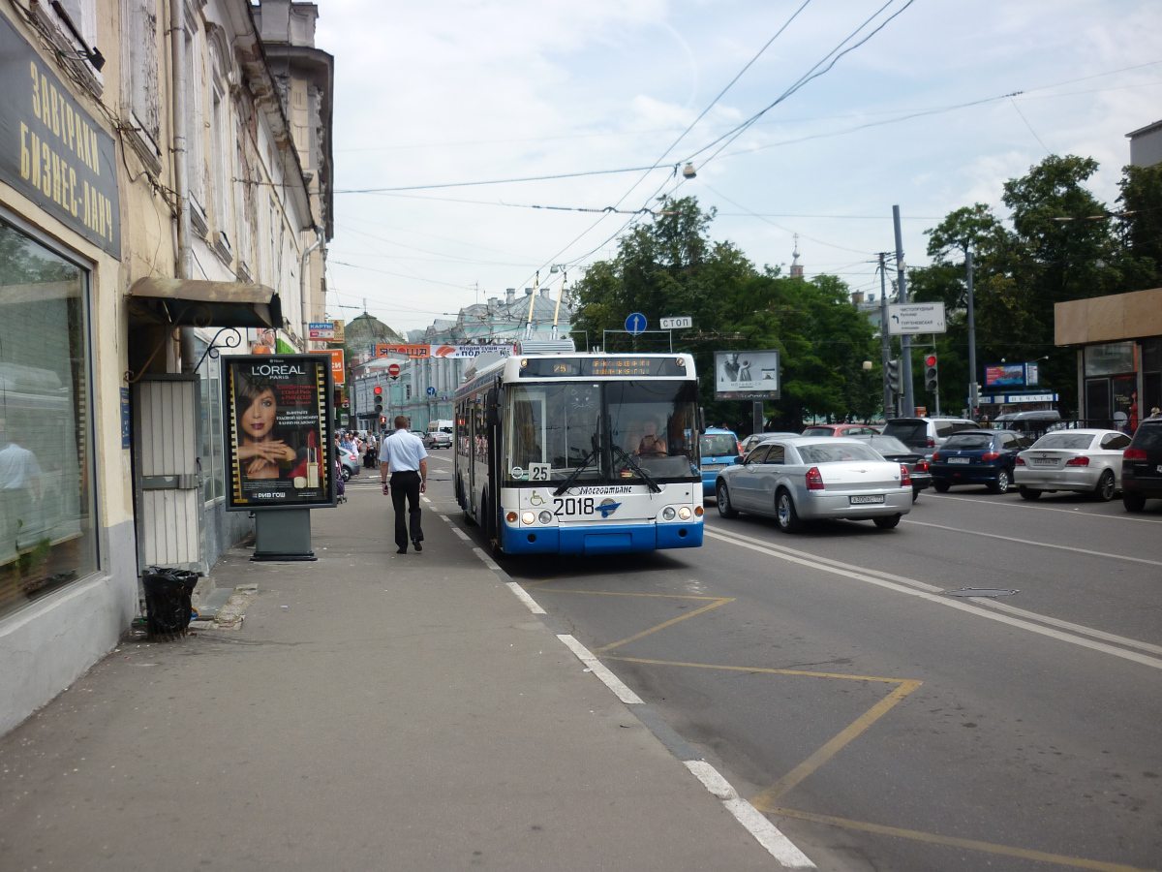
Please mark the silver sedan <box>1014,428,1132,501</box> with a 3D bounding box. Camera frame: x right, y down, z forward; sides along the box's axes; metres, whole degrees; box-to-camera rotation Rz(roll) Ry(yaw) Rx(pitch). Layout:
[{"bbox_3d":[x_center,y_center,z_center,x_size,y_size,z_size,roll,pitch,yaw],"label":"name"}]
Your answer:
[{"bbox_3d":[10.660,0.595,23.550,1.750,1.420,4.350,-1,1,40],"label":"silver sedan"}]

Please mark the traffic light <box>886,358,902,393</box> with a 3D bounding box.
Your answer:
[{"bbox_3d":[10.390,-1.994,36.800,0.450,1.160,0.380,-2,1,-15],"label":"traffic light"}]

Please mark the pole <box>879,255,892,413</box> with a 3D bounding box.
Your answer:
[{"bbox_3d":[12.686,-3.348,46.000,0.330,8.470,0.330,-2,0,-12],"label":"pole"}]

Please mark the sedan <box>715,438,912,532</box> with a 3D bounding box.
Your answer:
[{"bbox_3d":[3.830,0.762,19.100,1.880,1.480,5.000,-1,1,-11],"label":"sedan"}]

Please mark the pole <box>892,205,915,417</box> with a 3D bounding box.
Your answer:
[{"bbox_3d":[10.798,-3.316,37.000,0.320,8.750,0.320,-4,0,-12],"label":"pole"}]

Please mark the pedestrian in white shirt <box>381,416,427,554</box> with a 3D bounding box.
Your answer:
[{"bbox_3d":[-2.294,0.631,14.300,0.600,1.770,0.420,-2,1,-10],"label":"pedestrian in white shirt"}]

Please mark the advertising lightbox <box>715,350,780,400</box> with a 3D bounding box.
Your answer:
[{"bbox_3d":[10.010,-3.645,66.500,4.000,2.950,0.350,-2,1,-12],"label":"advertising lightbox"}]

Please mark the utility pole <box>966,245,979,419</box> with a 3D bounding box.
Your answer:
[{"bbox_3d":[17.134,-3.721,48.500,0.260,8.880,0.260,-1,0,-12],"label":"utility pole"}]

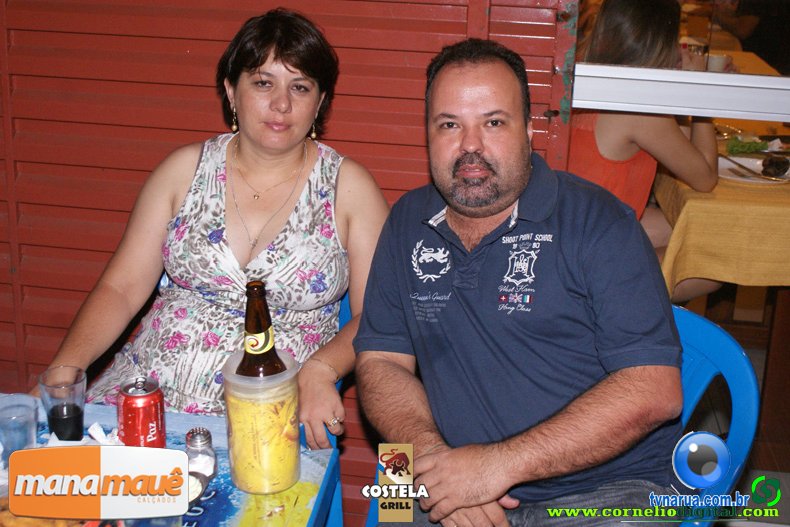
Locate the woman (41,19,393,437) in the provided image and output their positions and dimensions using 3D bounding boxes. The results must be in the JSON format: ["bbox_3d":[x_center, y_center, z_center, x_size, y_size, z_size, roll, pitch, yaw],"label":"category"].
[{"bbox_3d":[-0.286,0.244,1.626,0.580,1.280,0.680,4,17,4],"label":"woman"}]

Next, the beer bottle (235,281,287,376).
[{"bbox_3d":[-0.186,0.164,1.367,0.075,0.287,0.075,0,19,0],"label":"beer bottle"}]

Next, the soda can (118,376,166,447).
[{"bbox_3d":[-0.364,0.232,1.418,0.066,0.122,0.066,2,17,-1],"label":"soda can"}]

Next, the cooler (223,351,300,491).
[{"bbox_3d":[-0.184,0.223,1.388,0.105,0.175,0.105,1,18,0],"label":"cooler"}]

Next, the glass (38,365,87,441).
[{"bbox_3d":[-0.500,0.218,1.496,0.068,0.102,0.068,1,18,0],"label":"glass"}]

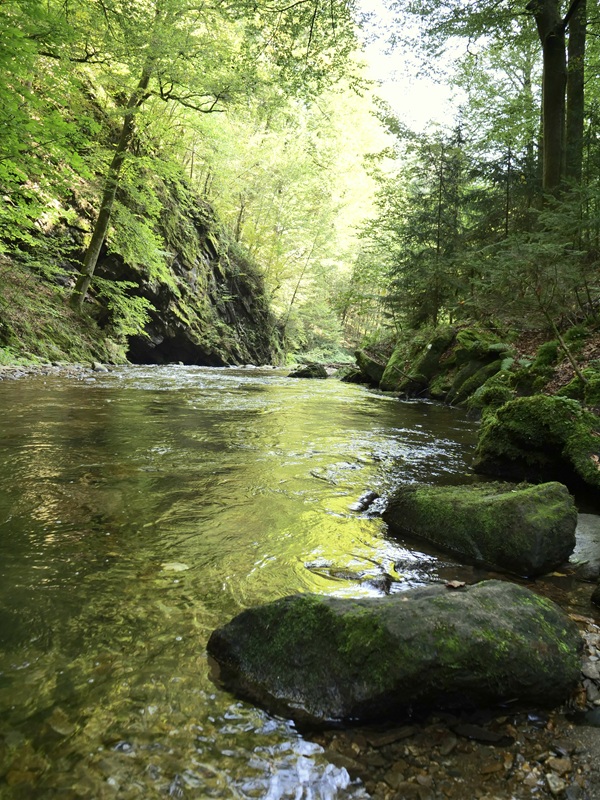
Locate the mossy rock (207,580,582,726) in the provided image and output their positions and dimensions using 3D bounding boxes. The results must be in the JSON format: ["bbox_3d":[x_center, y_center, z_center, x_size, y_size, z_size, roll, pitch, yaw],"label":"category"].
[{"bbox_3d":[0.330,0.845,2.071,1.250,0.380,0.600,0,6,4],"label":"mossy rock"}]

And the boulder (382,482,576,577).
[{"bbox_3d":[1.080,0.695,3.362,1.120,0.390,0.660,4,7,38],"label":"boulder"}]

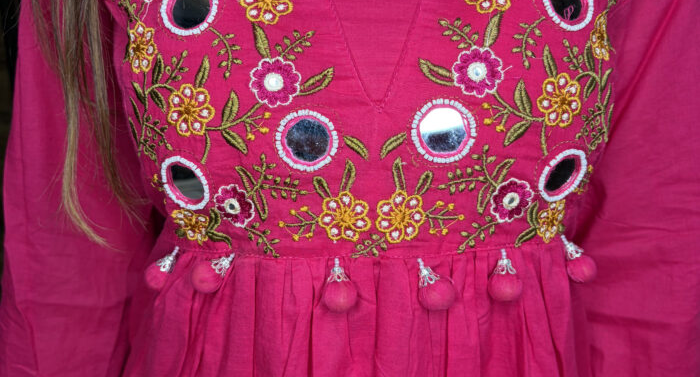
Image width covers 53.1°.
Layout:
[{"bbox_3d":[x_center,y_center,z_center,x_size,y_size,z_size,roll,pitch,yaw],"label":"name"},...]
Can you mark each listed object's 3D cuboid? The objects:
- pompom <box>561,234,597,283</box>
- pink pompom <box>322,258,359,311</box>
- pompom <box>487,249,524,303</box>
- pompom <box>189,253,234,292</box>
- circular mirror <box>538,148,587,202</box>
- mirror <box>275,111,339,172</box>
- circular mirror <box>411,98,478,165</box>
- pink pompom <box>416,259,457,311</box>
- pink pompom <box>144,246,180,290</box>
[{"bbox_3d":[0.151,0.047,0.469,0.020,0.035,0.020,-29,-5,0],"label":"pompom"},{"bbox_3d":[-0.006,0.060,0.435,0.022,0.035,0.022,-2,18,0],"label":"pink pompom"},{"bbox_3d":[0.096,0.054,0.432,0.021,0.032,0.021,-2,-5,0],"label":"pompom"},{"bbox_3d":[-0.088,0.053,0.456,0.033,0.020,0.020,-41,0,-5],"label":"pompom"},{"bbox_3d":[0.140,-0.008,0.455,0.039,0.039,0.006,-6,34,-28],"label":"circular mirror"},{"bbox_3d":[-0.026,-0.029,0.423,0.037,0.037,0.005,2,6,1],"label":"mirror"},{"bbox_3d":[0.055,-0.034,0.414,0.037,0.037,0.005,3,3,4],"label":"circular mirror"},{"bbox_3d":[0.050,0.058,0.420,0.022,0.034,0.022,-27,-5,0],"label":"pink pompom"},{"bbox_3d":[-0.126,0.053,0.476,0.019,0.031,0.019,32,-5,0],"label":"pink pompom"}]

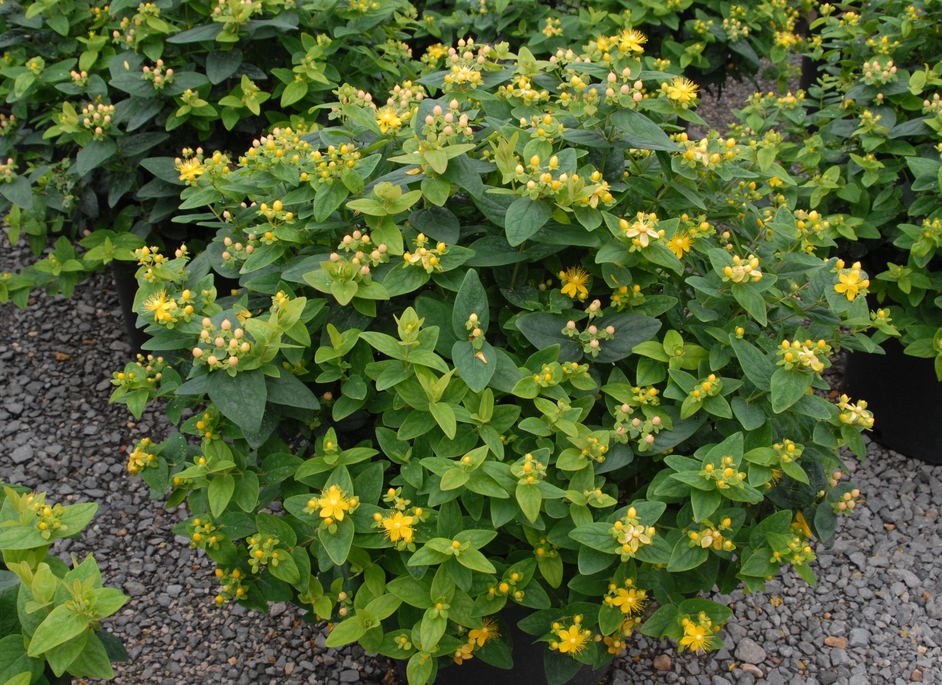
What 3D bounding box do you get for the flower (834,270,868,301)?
[{"bbox_3d":[0.376,-0.058,1.190,0.029,0.017,0.029,2,75,4],"label":"flower"}]

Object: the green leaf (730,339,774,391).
[{"bbox_3d":[0.300,0.021,1.280,0.034,0.012,0.070,-35,81,-10],"label":"green leaf"}]

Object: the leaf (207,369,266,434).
[{"bbox_3d":[-0.245,0.061,1.250,0.060,0.072,0.016,-12,-10,-8],"label":"leaf"}]

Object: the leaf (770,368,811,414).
[{"bbox_3d":[0.339,0.052,1.270,0.040,0.050,0.013,22,-7,4],"label":"leaf"}]

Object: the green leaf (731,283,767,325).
[{"bbox_3d":[0.303,-0.042,1.300,0.028,0.013,0.055,-34,78,1],"label":"green leaf"}]

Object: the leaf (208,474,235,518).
[{"bbox_3d":[-0.263,0.162,1.260,0.029,0.010,0.048,3,60,-2],"label":"leaf"}]

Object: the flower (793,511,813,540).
[{"bbox_3d":[0.325,0.178,1.170,0.026,0.026,0.018,14,6,23],"label":"flower"}]

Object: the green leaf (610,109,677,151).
[{"bbox_3d":[0.169,-0.205,1.160,0.072,0.013,0.034,33,79,16],"label":"green leaf"}]

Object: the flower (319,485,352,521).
[{"bbox_3d":[-0.137,0.161,1.200,0.033,0.018,0.034,0,77,-7],"label":"flower"}]

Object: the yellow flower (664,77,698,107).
[{"bbox_3d":[0.215,-0.256,1.220,0.034,0.022,0.034,-9,51,-15],"label":"yellow flower"}]

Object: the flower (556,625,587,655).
[{"bbox_3d":[0.091,0.266,1.070,0.028,0.017,0.028,-4,73,-7],"label":"flower"}]

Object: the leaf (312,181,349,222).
[{"bbox_3d":[-0.131,-0.129,1.100,0.029,0.010,0.047,15,54,0],"label":"leaf"}]

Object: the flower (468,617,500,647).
[{"bbox_3d":[0.013,0.304,1.260,0.032,0.020,0.032,0,62,-17],"label":"flower"}]

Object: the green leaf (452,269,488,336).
[{"bbox_3d":[0.001,-0.042,1.280,0.039,0.012,0.077,1,72,0],"label":"green leaf"}]

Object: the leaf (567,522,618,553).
[{"bbox_3d":[0.108,0.170,1.040,0.050,0.010,0.027,10,58,-23],"label":"leaf"}]

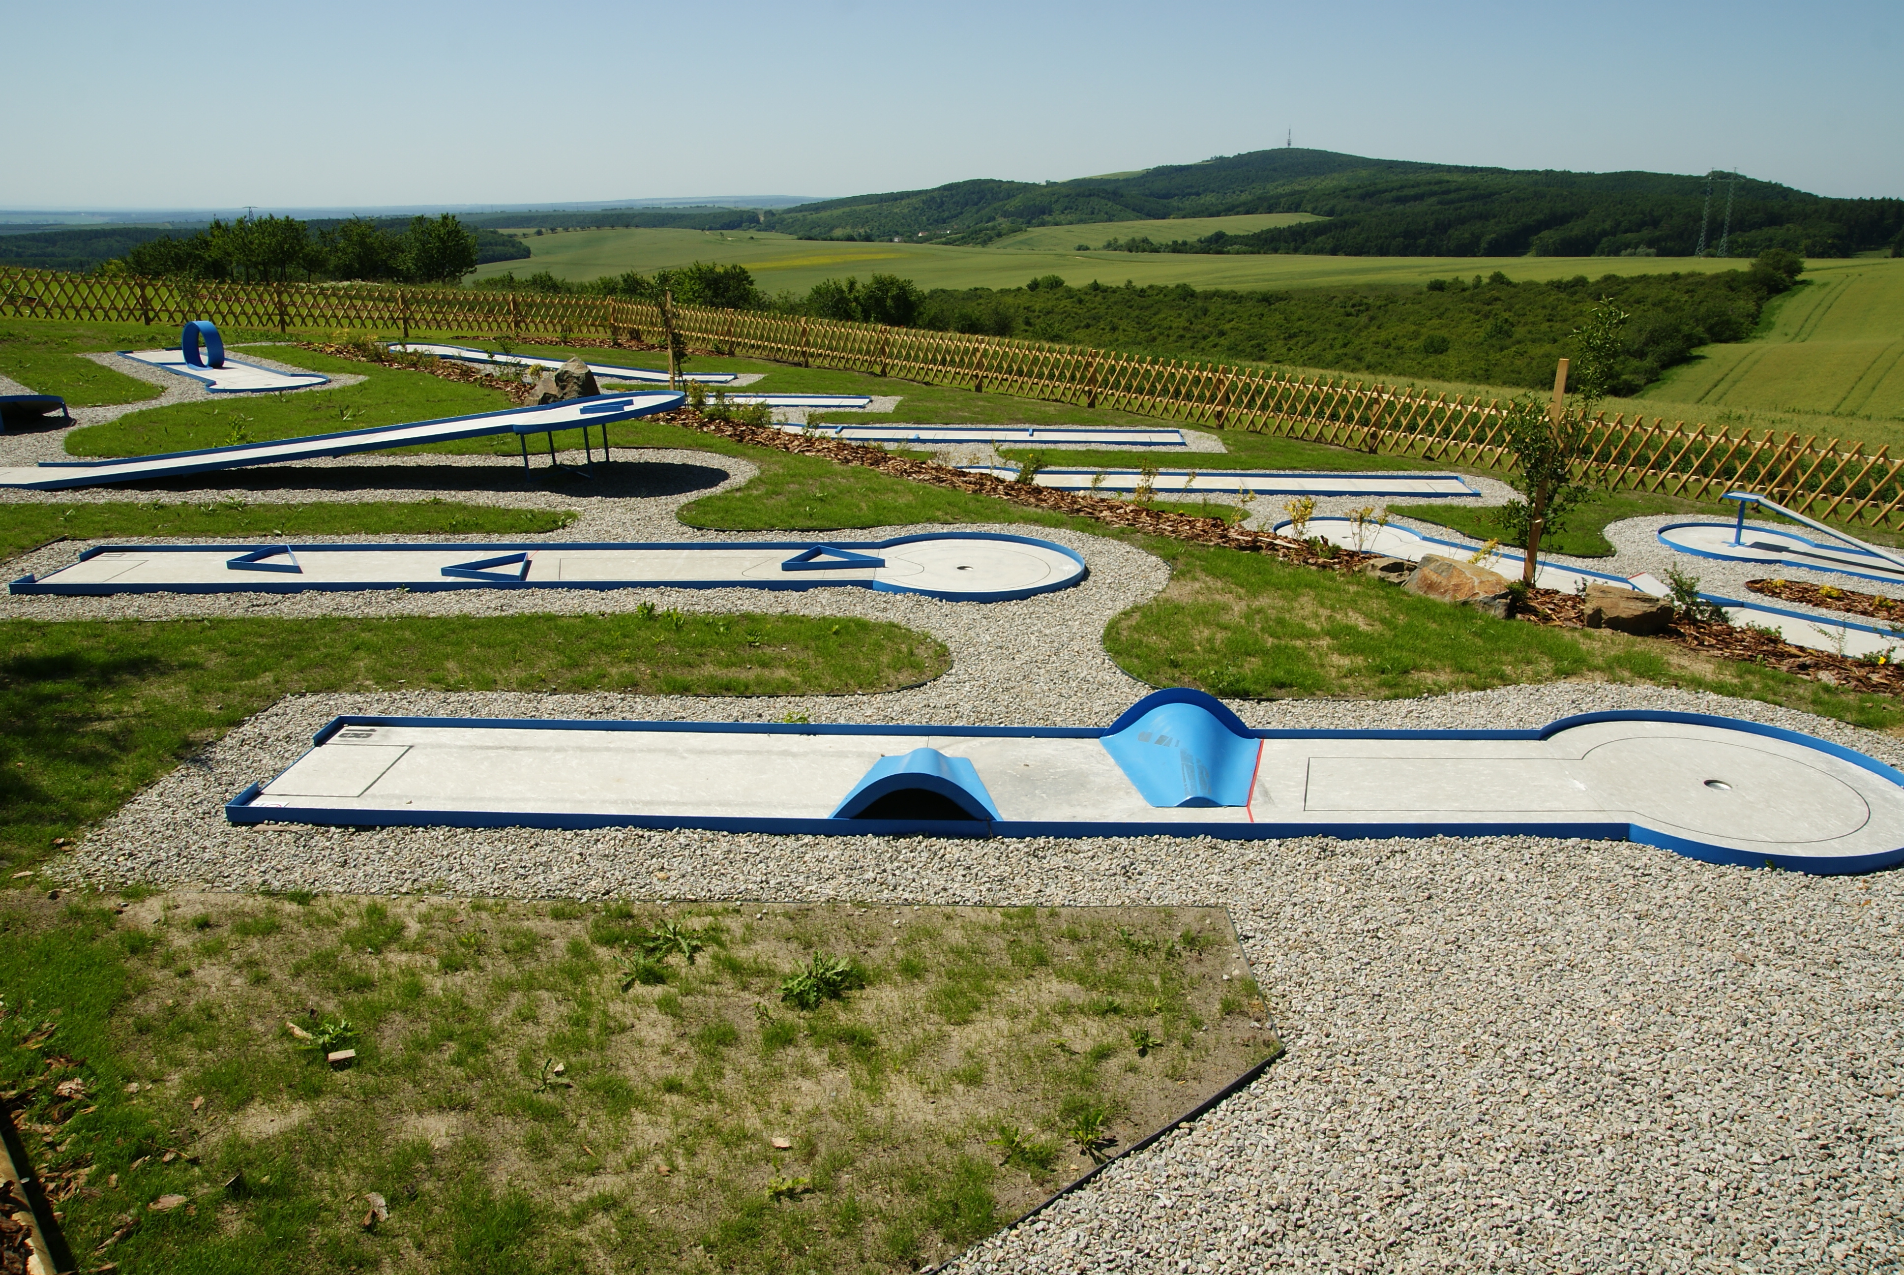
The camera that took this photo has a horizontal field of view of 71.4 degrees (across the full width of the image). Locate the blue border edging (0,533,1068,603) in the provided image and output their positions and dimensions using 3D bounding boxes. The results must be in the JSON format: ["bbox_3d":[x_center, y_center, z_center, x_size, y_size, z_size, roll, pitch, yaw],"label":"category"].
[{"bbox_3d":[-2.347,-0.421,8.113,6.300,0.080,1.420,0,18,1],"label":"blue border edging"}]

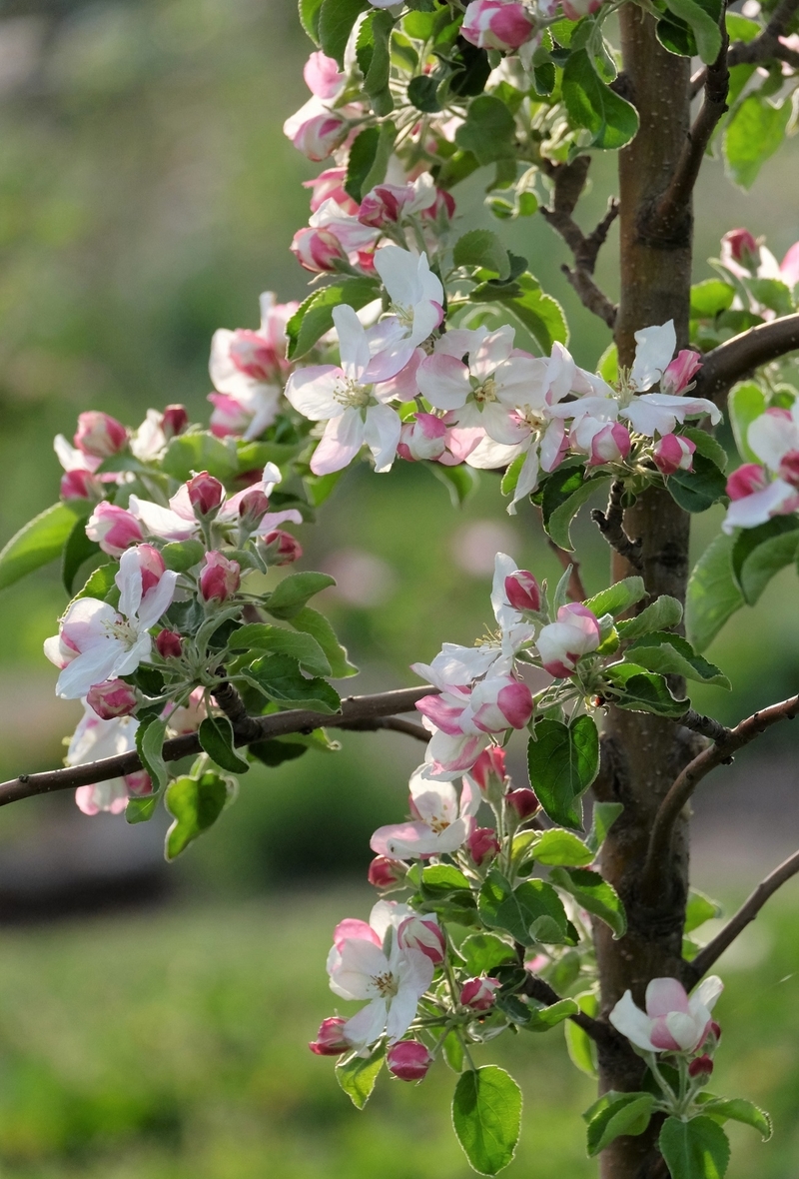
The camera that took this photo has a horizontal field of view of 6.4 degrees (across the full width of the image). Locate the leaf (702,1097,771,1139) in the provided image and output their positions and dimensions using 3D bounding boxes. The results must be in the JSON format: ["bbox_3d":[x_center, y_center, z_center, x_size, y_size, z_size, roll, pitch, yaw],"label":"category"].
[{"bbox_3d":[0.111,0.174,2.370,0.024,0.011,0.017,16,15,5],"label":"leaf"}]

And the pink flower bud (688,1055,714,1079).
[{"bbox_3d":[0.101,0.160,2.400,0.009,0.009,0.009,9,6,0],"label":"pink flower bud"}]

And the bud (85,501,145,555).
[{"bbox_3d":[-0.083,-0.018,2.100,0.018,0.013,0.013,26,0,-14],"label":"bud"}]

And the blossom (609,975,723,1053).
[{"bbox_3d":[0.089,0.142,2.400,0.037,0.025,0.034,3,15,0],"label":"blossom"}]

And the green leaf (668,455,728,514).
[{"bbox_3d":[0.100,-0.035,2.410,0.026,0.021,0.008,22,-28,12],"label":"green leaf"}]

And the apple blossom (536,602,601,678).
[{"bbox_3d":[0.051,0.015,2.180,0.020,0.023,0.020,0,7,0],"label":"apple blossom"}]

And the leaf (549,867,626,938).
[{"bbox_3d":[0.063,0.105,2.410,0.013,0.030,0.018,-44,-6,30],"label":"leaf"}]

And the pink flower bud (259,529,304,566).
[{"bbox_3d":[-0.035,-0.012,2.100,0.013,0.011,0.011,17,0,-12],"label":"pink flower bud"}]

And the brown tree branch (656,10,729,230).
[{"bbox_3d":[0.091,-0.145,2.230,0.014,0.070,0.022,13,15,0],"label":"brown tree branch"}]

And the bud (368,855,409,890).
[{"bbox_3d":[-0.003,0.093,2.350,0.014,0.011,0.011,13,0,-15],"label":"bud"}]

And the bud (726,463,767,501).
[{"bbox_3d":[0.108,-0.034,2.230,0.014,0.012,0.012,-21,0,-25],"label":"bud"}]

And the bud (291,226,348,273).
[{"bbox_3d":[-0.027,-0.111,2.350,0.018,0.014,0.014,15,0,-12],"label":"bud"}]

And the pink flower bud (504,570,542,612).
[{"bbox_3d":[0.040,0.000,2.340,0.011,0.013,0.011,-15,6,0],"label":"pink flower bud"}]

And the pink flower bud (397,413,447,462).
[{"bbox_3d":[0.007,-0.046,2.190,0.015,0.013,0.013,-27,0,-24],"label":"pink flower bud"}]

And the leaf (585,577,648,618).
[{"bbox_3d":[0.063,0.002,2.105,0.023,0.006,0.013,-28,27,-9],"label":"leaf"}]

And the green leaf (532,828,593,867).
[{"bbox_3d":[0.049,0.078,2.190,0.020,0.012,0.011,0,7,0],"label":"green leaf"}]

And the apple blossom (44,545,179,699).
[{"bbox_3d":[-0.084,0.009,2.085,0.042,0.045,0.019,0,-18,32],"label":"apple blossom"}]

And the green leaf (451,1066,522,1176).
[{"bbox_3d":[0.027,0.162,2.190,0.021,0.034,0.007,-10,6,-6],"label":"green leaf"}]

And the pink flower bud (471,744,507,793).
[{"bbox_3d":[0.026,0.053,2.115,0.011,0.015,0.011,5,0,0],"label":"pink flower bud"}]

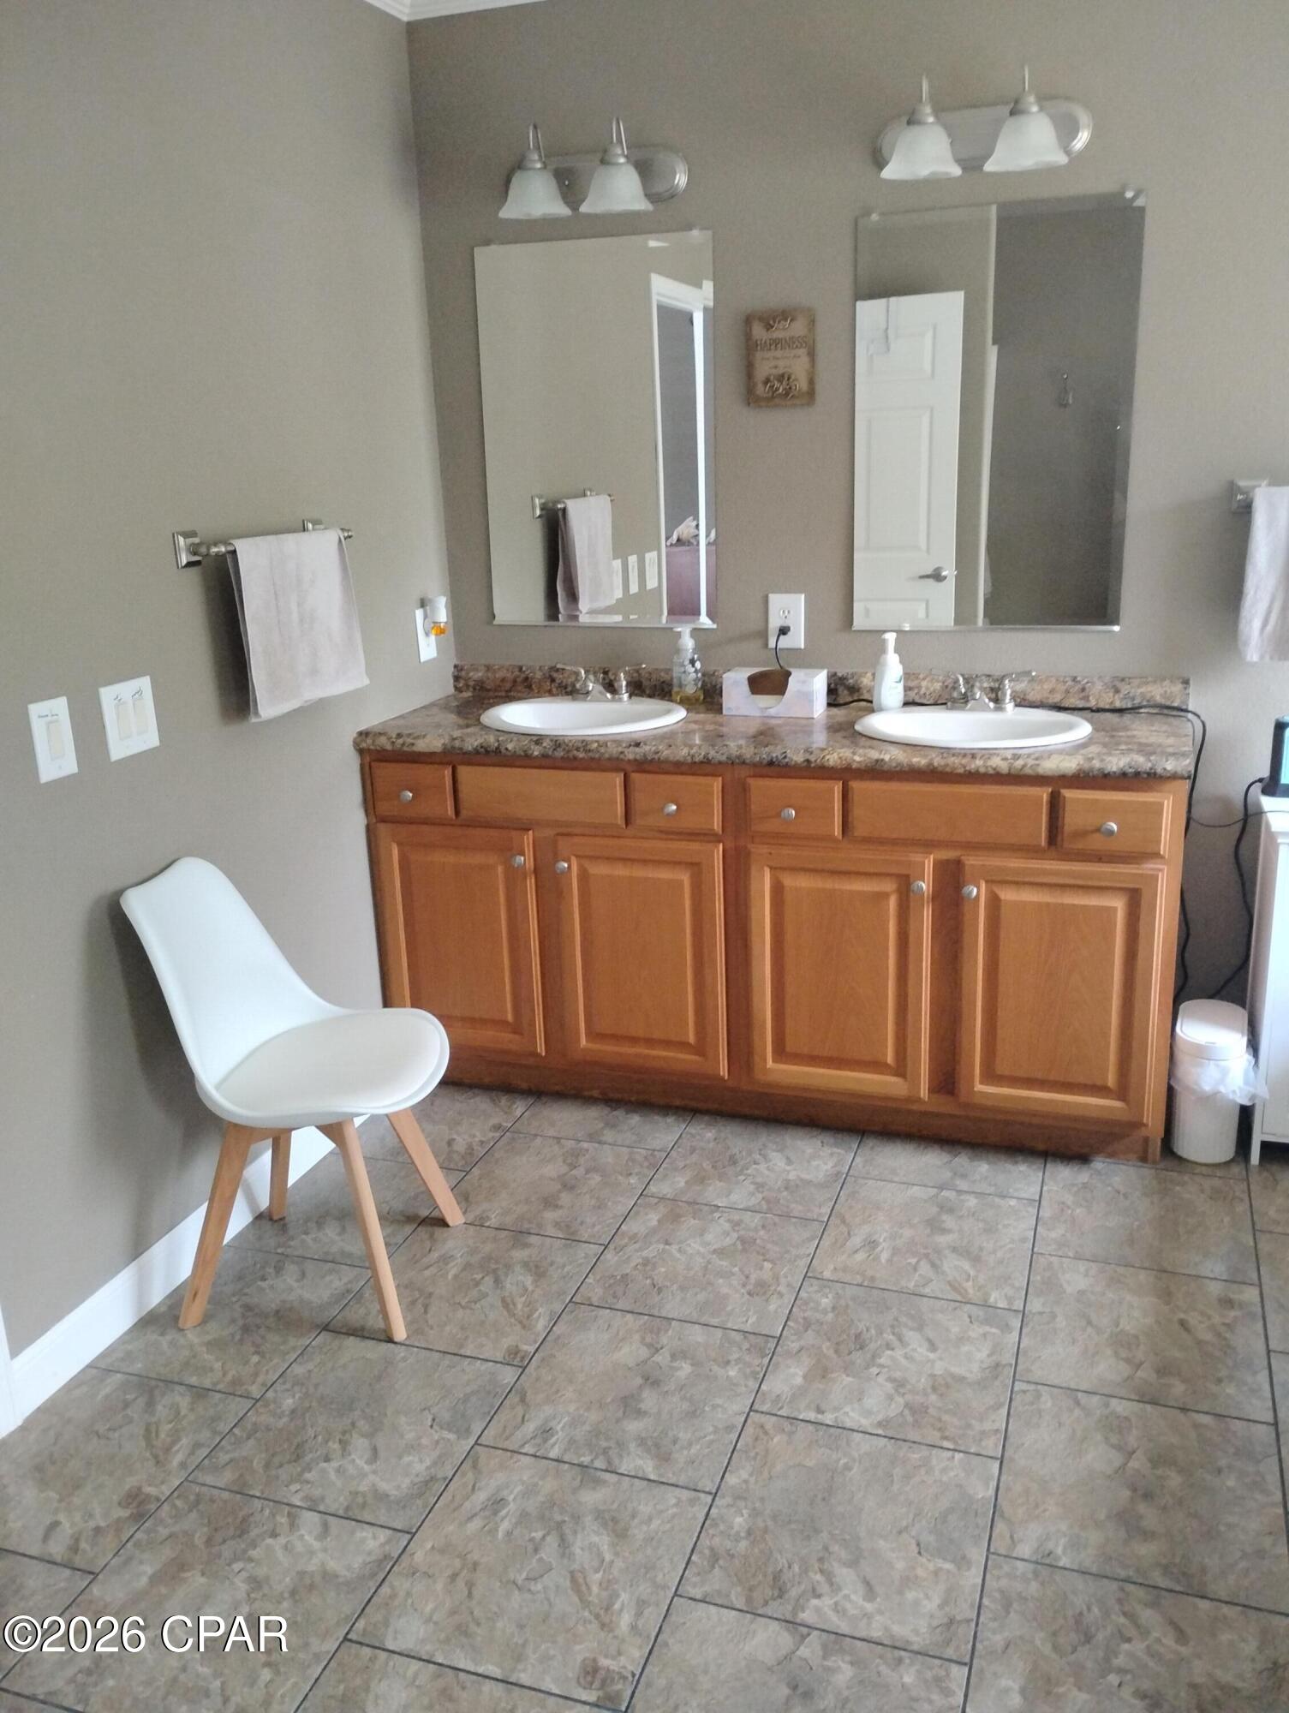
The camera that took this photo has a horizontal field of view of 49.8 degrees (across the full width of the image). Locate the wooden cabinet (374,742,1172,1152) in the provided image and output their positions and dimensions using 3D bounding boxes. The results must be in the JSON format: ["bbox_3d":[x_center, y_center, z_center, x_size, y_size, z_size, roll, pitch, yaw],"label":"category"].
[{"bbox_3d":[0.295,0.140,3.349,1.833,0.855,0.555,3,17,19],"label":"wooden cabinet"}]

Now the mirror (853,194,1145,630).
[{"bbox_3d":[0.780,-0.971,3.133,0.610,0.915,0.011,3,17,19],"label":"mirror"}]

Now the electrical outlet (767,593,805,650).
[{"bbox_3d":[0.347,-0.573,3.395,0.087,0.133,0.012,3,17,19],"label":"electrical outlet"}]

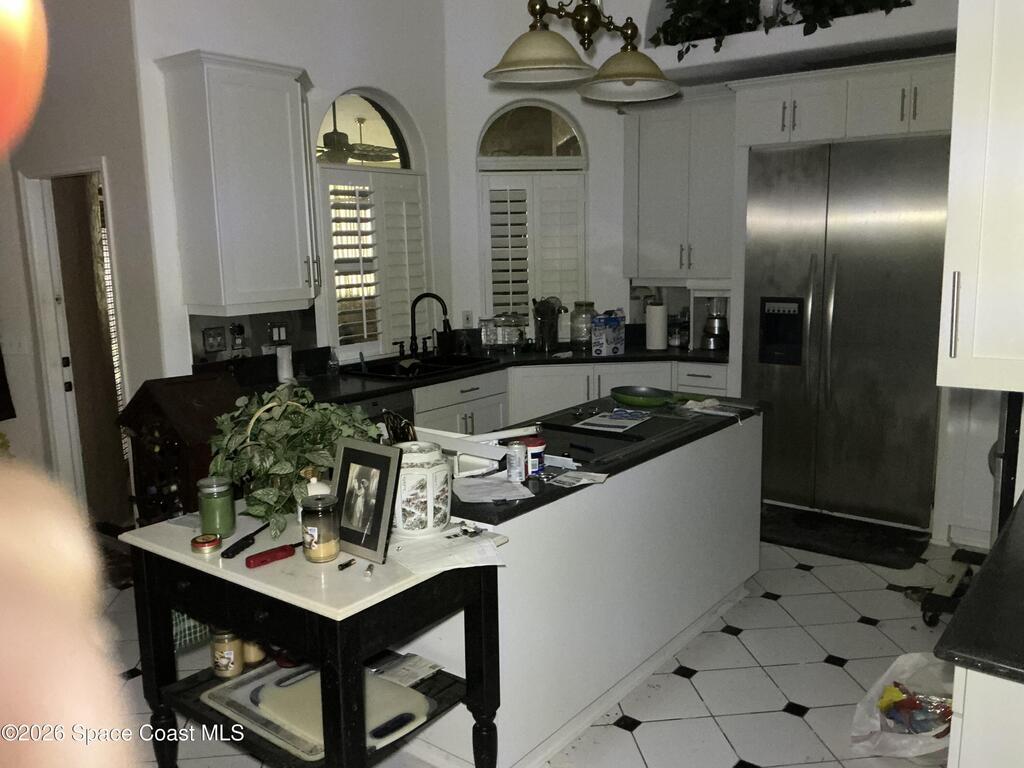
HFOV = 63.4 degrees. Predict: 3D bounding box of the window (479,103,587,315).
[{"bbox_3d":[0.160,-1.171,6.095,0.792,1.742,0.099,-2,9,-7],"label":"window"}]

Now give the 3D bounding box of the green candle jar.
[{"bbox_3d":[-0.841,0.346,2.336,0.098,0.147,0.098,-1,9,0],"label":"green candle jar"}]

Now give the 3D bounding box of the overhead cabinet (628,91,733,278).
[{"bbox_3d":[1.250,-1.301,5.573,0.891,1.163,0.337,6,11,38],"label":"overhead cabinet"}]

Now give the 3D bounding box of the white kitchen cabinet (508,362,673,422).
[{"bbox_3d":[0.504,0.232,5.726,1.071,0.820,0.580,-2,9,-4],"label":"white kitchen cabinet"}]

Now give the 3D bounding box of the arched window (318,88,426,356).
[{"bbox_3d":[-0.836,-0.971,5.172,0.120,1.637,0.921,6,12,39],"label":"arched window"}]

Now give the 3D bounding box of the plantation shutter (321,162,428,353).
[{"bbox_3d":[-0.879,-0.790,5.525,0.069,1.233,0.941,6,11,38],"label":"plantation shutter"}]

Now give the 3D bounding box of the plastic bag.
[{"bbox_3d":[1.357,1.048,2.788,0.350,0.210,0.360,3,10,27],"label":"plastic bag"}]

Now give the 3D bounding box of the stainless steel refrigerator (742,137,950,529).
[{"bbox_3d":[2.024,-0.307,4.910,1.095,2.132,0.700,6,12,39],"label":"stainless steel refrigerator"}]

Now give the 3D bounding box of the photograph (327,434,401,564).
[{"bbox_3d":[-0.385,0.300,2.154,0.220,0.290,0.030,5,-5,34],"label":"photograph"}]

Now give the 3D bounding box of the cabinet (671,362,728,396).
[{"bbox_3d":[1.389,0.252,5.557,0.386,0.867,0.594,6,11,38],"label":"cabinet"}]

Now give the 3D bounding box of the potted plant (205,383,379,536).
[{"bbox_3d":[-0.653,0.196,2.472,0.455,0.393,0.396,-4,9,-15],"label":"potted plant"}]

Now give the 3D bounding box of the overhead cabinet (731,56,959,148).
[{"bbox_3d":[1.949,-1.528,4.631,1.247,0.366,0.594,6,11,38],"label":"overhead cabinet"}]

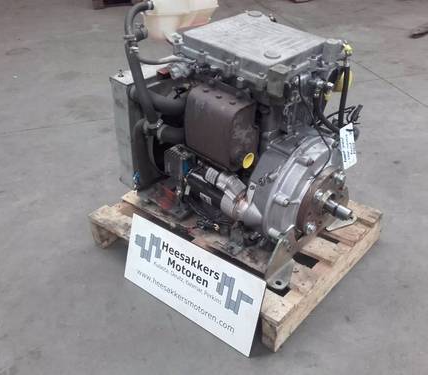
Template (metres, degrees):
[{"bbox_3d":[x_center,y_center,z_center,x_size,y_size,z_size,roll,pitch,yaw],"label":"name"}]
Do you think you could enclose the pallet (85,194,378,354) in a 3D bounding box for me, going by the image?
[{"bbox_3d":[0.082,0.170,1.913,0.971,0.134,0.760,22,38,36],"label":"pallet"}]

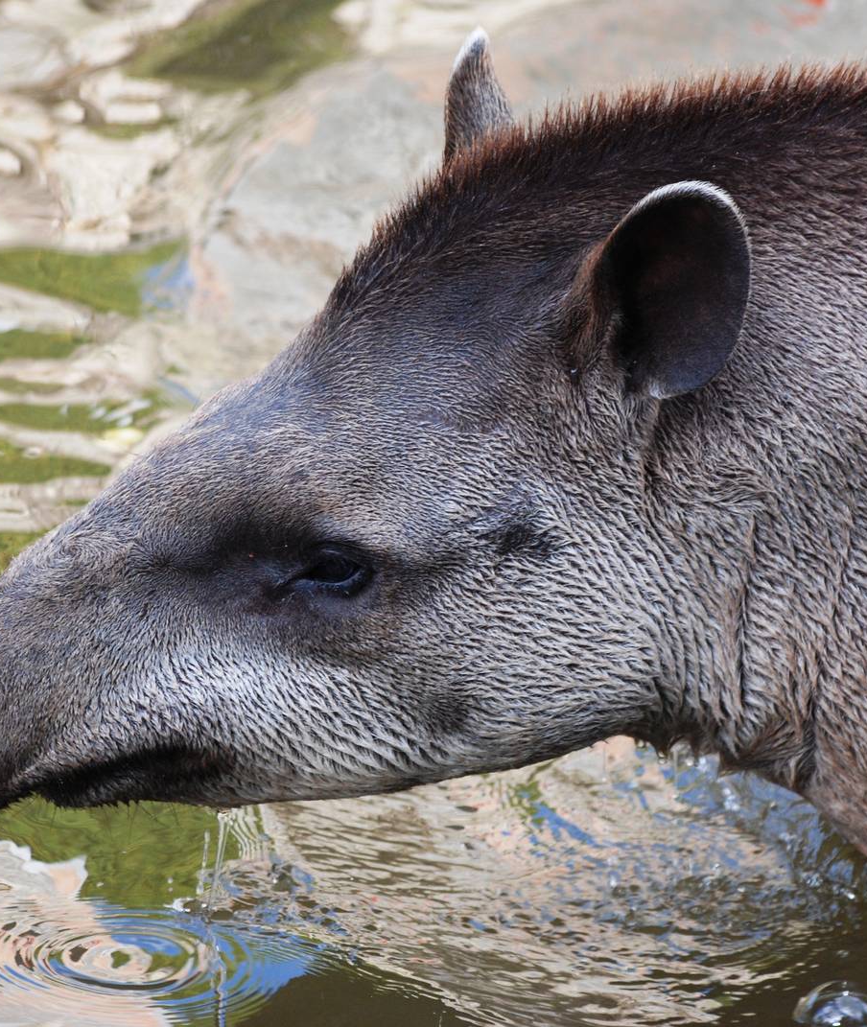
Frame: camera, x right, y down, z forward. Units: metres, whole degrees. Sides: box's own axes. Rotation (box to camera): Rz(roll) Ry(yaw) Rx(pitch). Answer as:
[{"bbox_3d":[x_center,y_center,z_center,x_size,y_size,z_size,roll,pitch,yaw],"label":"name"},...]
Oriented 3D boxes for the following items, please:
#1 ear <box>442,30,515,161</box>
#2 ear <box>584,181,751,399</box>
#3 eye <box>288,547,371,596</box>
[{"bbox_3d":[0.027,-0.195,4.840,0.048,0.108,0.068,12,20,35],"label":"ear"},{"bbox_3d":[0.115,-0.108,4.650,0.070,0.108,0.050,13,22,-2],"label":"ear"},{"bbox_3d":[-0.050,0.029,4.670,0.038,0.023,0.018,-8,22,7],"label":"eye"}]

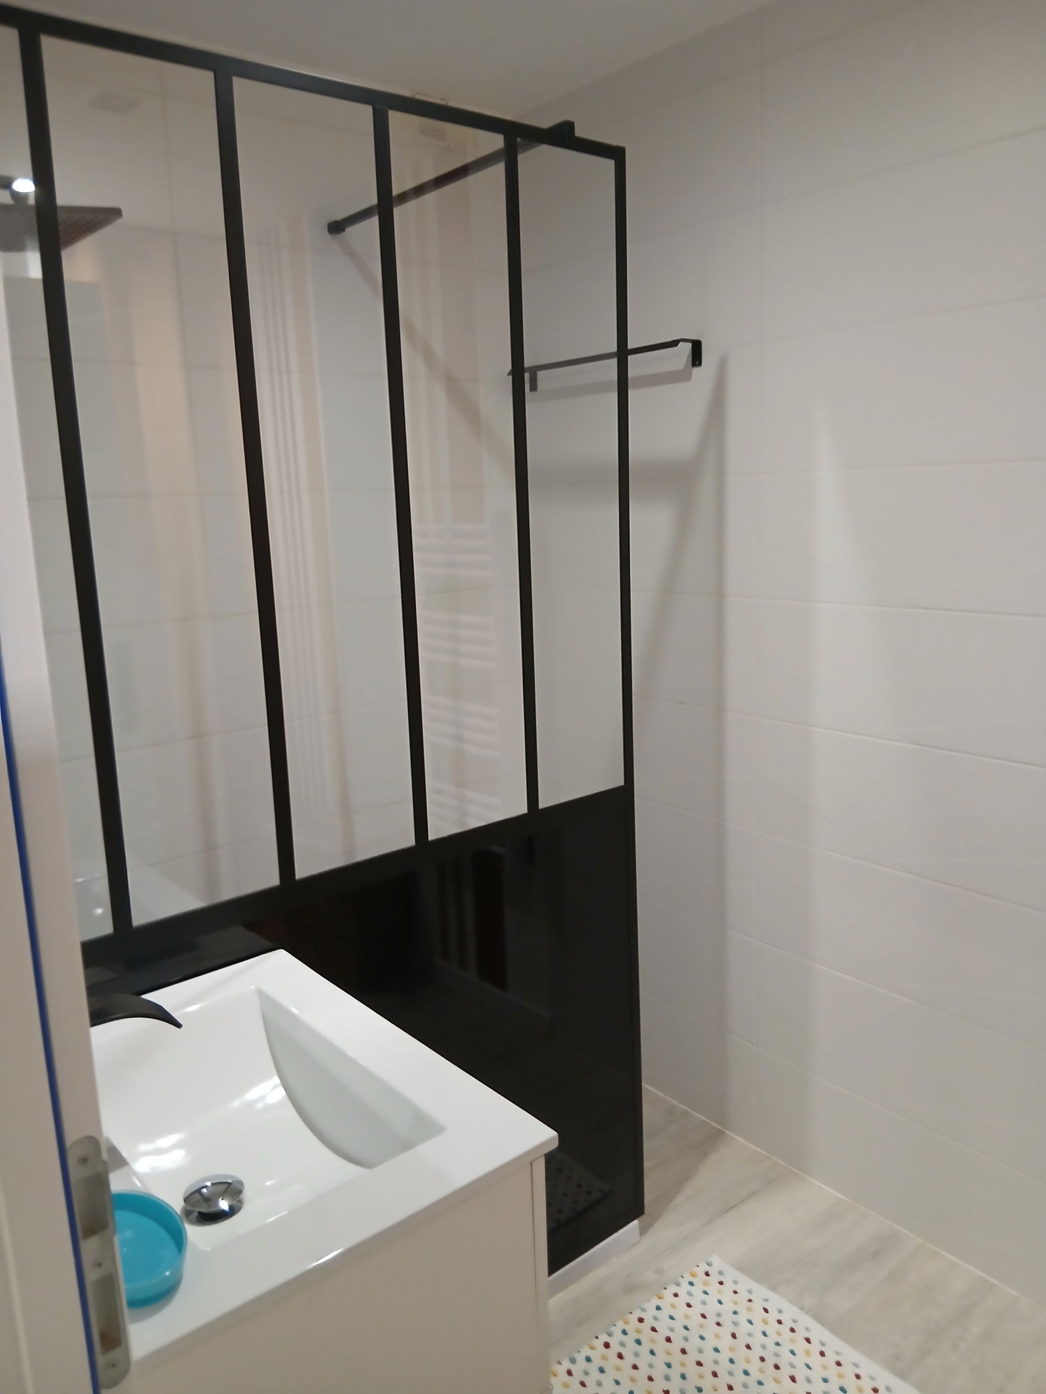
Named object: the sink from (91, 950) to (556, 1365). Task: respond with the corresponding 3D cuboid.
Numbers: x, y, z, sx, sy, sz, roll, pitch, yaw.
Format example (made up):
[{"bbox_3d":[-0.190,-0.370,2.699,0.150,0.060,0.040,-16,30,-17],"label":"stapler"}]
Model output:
[{"bbox_3d":[-0.331,0.512,1.156,0.460,0.150,0.605,-11,14,-38],"label":"sink"}]

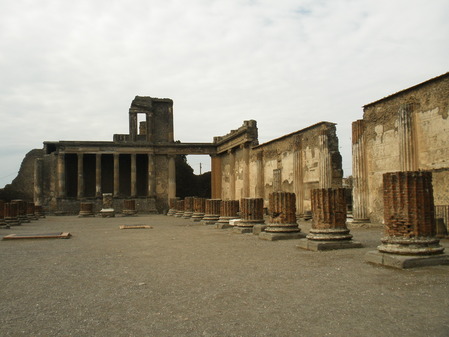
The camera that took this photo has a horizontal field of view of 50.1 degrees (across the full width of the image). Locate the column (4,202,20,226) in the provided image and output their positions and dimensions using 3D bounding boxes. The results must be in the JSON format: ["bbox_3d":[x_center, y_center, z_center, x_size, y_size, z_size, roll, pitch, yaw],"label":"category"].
[{"bbox_3d":[-14.240,3.084,32.243,1.482,1.464,1.482,1,-4,-14],"label":"column"}]

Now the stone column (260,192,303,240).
[{"bbox_3d":[2.353,1.903,19.395,1.482,1.841,1.482,1,-4,-14],"label":"stone column"}]

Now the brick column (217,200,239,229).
[{"bbox_3d":[0.340,2.609,27.392,1.482,1.540,1.482,0,-4,0],"label":"brick column"}]

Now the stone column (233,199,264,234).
[{"bbox_3d":[1.347,2.282,23.391,1.482,1.638,1.482,1,-4,-14],"label":"stone column"}]

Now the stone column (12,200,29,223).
[{"bbox_3d":[-15.248,3.249,36.255,1.482,1.691,1.482,1,-4,-14],"label":"stone column"}]

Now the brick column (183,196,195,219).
[{"bbox_3d":[-2.682,3.306,39.411,1.482,1.814,1.482,1,-4,-14],"label":"brick column"}]

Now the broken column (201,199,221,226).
[{"bbox_3d":[-0.667,2.846,31.398,1.482,1.621,1.482,1,-4,-14],"label":"broken column"}]

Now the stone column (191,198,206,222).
[{"bbox_3d":[-1.675,3.082,35.404,1.482,1.706,1.482,1,-4,-14],"label":"stone column"}]

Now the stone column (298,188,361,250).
[{"bbox_3d":[3.360,1.599,15.393,1.482,1.895,1.482,1,-4,-14],"label":"stone column"}]

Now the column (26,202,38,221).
[{"bbox_3d":[-16.254,3.625,40.252,1.482,1.494,1.482,1,-4,-14],"label":"column"}]

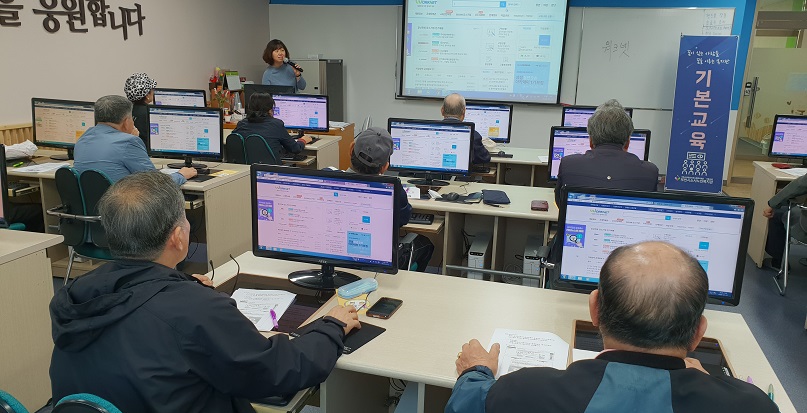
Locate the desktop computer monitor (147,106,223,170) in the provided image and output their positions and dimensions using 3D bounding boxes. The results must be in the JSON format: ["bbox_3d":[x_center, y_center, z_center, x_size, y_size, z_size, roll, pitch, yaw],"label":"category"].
[{"bbox_3d":[-1.495,-0.460,4.130,0.560,0.400,0.200,6,15,18],"label":"desktop computer monitor"}]

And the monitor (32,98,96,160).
[{"bbox_3d":[-2.541,-0.585,4.557,0.575,0.420,0.220,6,15,15],"label":"monitor"}]

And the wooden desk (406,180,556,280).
[{"bbox_3d":[0.602,0.312,3.759,1.900,0.720,0.760,6,15,15],"label":"wooden desk"}]

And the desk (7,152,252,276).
[{"bbox_3d":[-2.036,0.064,4.254,1.800,0.705,0.760,4,14,11],"label":"desk"}]

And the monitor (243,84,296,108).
[{"bbox_3d":[-1.450,-1.107,6.662,0.600,0.440,0.210,6,15,15],"label":"monitor"}]

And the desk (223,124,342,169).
[{"bbox_3d":[-1.599,-0.344,6.047,1.900,0.720,0.760,6,15,15],"label":"desk"}]

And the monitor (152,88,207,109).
[{"bbox_3d":[-2.189,-0.957,6.065,0.575,0.420,0.220,5,15,13],"label":"monitor"}]

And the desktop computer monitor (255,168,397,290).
[{"bbox_3d":[-0.286,0.074,2.254,0.575,0.425,0.220,6,15,15],"label":"desktop computer monitor"}]

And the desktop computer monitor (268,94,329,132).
[{"bbox_3d":[-1.001,-0.880,5.917,0.575,0.420,0.220,4,14,8],"label":"desktop computer monitor"}]

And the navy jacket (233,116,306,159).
[{"bbox_3d":[-1.092,-0.493,5.104,0.580,0.560,0.480,7,15,20],"label":"navy jacket"}]

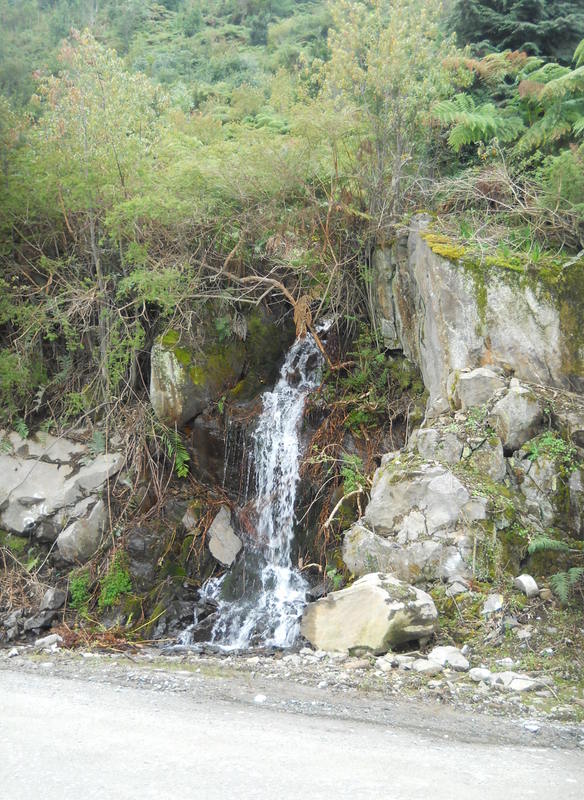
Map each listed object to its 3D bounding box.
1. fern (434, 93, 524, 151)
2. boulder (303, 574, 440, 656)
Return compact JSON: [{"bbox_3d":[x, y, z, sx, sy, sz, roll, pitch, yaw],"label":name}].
[{"bbox_3d":[2.000,-3.000,9.200,0.950,0.550,0.800,0,-4,6],"label":"fern"},{"bbox_3d":[0.660,1.810,7.350,1.120,0.630,0.800,-1,-4,11],"label":"boulder"}]

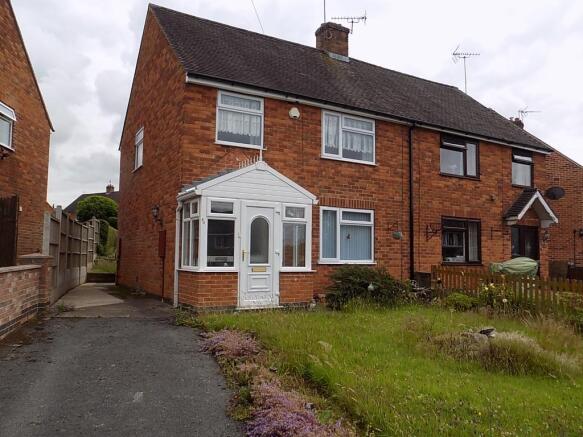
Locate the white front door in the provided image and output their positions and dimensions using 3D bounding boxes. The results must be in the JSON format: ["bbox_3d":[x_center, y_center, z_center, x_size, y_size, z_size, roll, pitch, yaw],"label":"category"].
[{"bbox_3d":[-0.609,0.700,8.659,0.870,1.980,0.110,3,-4,-30],"label":"white front door"}]

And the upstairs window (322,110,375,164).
[{"bbox_3d":[1.418,-1.961,11.204,1.610,1.160,0.110,3,-4,-30],"label":"upstairs window"}]

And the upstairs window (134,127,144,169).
[{"bbox_3d":[-4.277,-1.941,12.887,0.110,1.100,1.070,3,-4,-30],"label":"upstairs window"}]

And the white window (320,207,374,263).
[{"bbox_3d":[1.376,0.418,11.043,1.630,1.330,0.110,3,-4,-30],"label":"white window"}]

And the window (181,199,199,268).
[{"bbox_3d":[-1.921,0.293,8.546,0.110,1.250,0.980,3,-4,-30],"label":"window"}]

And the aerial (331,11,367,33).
[{"bbox_3d":[2.003,-6.911,15.971,1.220,0.750,0.350,1,-4,1],"label":"aerial"}]

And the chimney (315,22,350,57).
[{"bbox_3d":[1.429,-5.961,15.619,0.920,1.100,0.730,3,-4,-30],"label":"chimney"}]

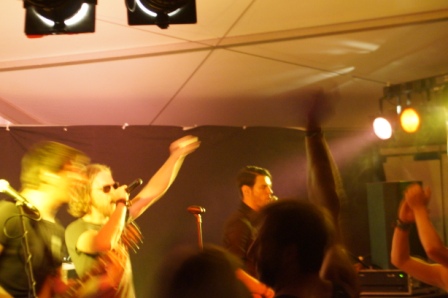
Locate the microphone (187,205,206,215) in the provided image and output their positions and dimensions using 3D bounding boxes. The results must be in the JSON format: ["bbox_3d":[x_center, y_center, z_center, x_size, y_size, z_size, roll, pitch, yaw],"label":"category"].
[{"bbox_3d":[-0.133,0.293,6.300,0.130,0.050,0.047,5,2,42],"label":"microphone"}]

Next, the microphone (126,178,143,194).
[{"bbox_3d":[-0.464,0.206,6.450,0.200,0.048,0.048,-37,-24,33],"label":"microphone"}]

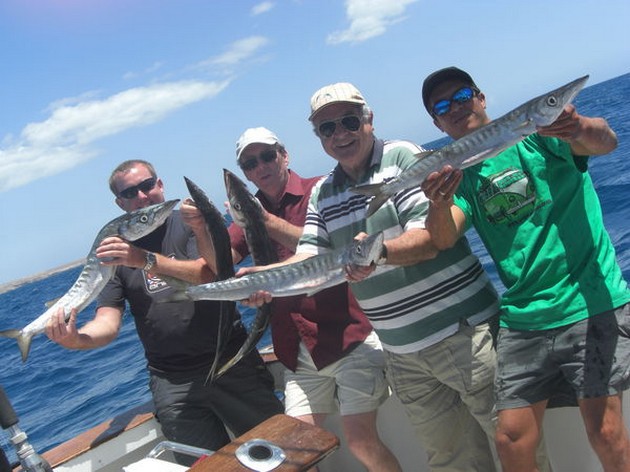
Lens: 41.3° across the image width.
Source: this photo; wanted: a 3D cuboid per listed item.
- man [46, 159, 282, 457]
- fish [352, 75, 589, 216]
[{"bbox_3d":[-0.465,0.597,3.020,0.640,1.790,0.520,-19,3,-3],"label":"man"},{"bbox_3d":[0.448,-0.252,2.360,0.732,0.105,0.070,-29,1,13],"label":"fish"}]

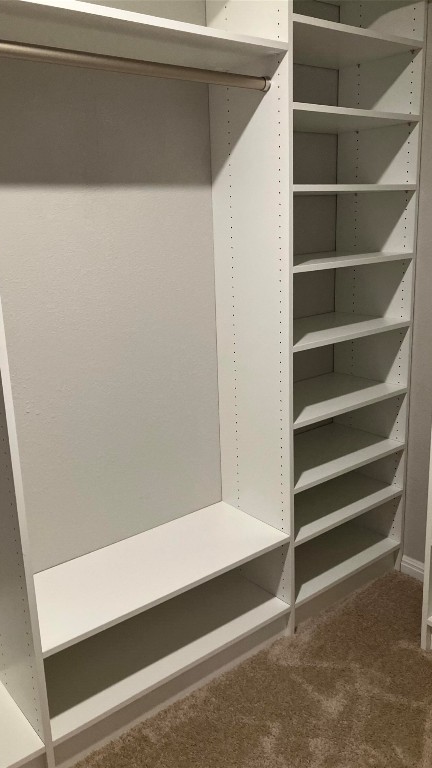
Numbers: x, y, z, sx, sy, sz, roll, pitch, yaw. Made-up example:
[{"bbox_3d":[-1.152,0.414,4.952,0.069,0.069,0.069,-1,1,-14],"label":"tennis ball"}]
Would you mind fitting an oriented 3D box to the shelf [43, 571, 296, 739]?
[{"bbox_3d":[-0.195,0.827,2.016,0.879,0.020,0.356,-13,18,-37],"label":"shelf"}]

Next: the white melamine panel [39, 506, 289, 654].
[{"bbox_3d":[-0.204,0.567,1.950,0.879,0.020,0.356,-13,18,-37],"label":"white melamine panel"}]

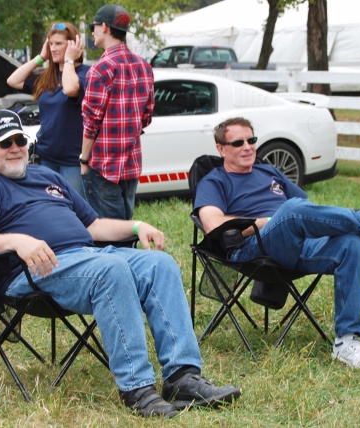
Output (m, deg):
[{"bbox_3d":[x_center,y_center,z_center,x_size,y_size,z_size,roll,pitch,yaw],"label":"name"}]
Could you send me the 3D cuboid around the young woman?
[{"bbox_3d":[-0.760,-0.300,7.461,0.500,1.630,0.400,4,7,30],"label":"young woman"}]

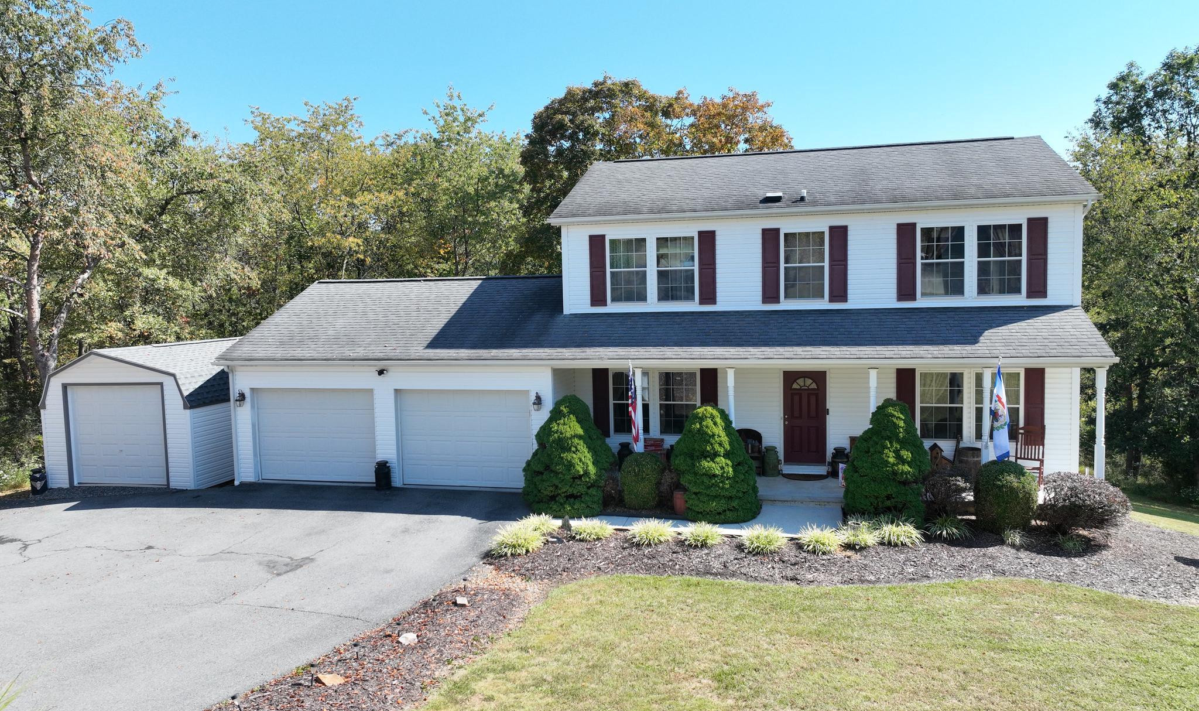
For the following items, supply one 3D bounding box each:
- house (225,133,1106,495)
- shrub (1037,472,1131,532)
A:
[{"bbox_3d":[1.548,-1.323,21.857,18.655,7.949,10.857,0,4,14],"label":"house"},{"bbox_3d":[8.348,2.528,14.322,1.381,1.064,1.381,0,4,14],"label":"shrub"}]

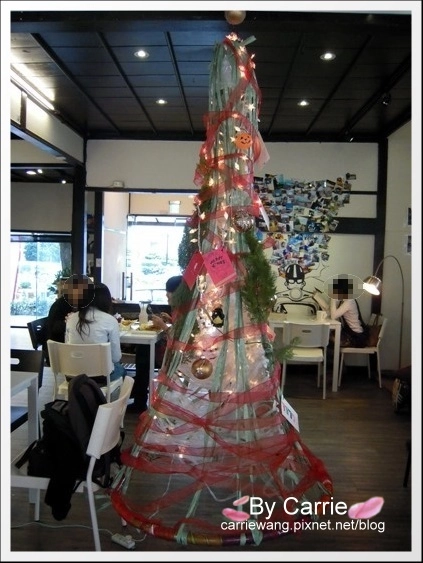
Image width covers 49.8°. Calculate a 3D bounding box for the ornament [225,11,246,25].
[{"bbox_3d":[0.139,-1.537,2.620,0.125,0.125,0.125,1,3,2],"label":"ornament"}]

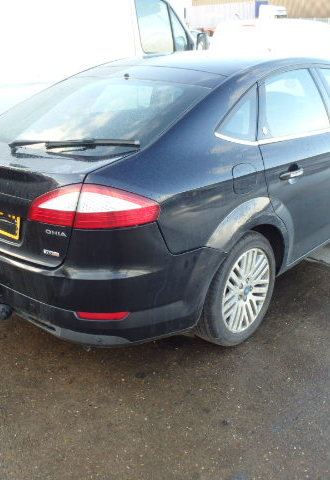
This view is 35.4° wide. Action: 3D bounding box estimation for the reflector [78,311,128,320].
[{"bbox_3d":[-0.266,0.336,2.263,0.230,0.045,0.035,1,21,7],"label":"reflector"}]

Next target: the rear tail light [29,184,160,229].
[{"bbox_3d":[-0.293,-0.155,2.087,0.560,0.205,0.210,8,23,25],"label":"rear tail light"}]

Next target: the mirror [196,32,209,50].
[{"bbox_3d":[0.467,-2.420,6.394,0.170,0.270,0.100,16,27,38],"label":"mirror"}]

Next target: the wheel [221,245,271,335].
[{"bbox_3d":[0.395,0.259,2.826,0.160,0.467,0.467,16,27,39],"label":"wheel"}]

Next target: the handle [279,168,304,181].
[{"bbox_3d":[0.648,-0.336,2.644,0.055,0.042,0.235,16,27,39],"label":"handle"}]

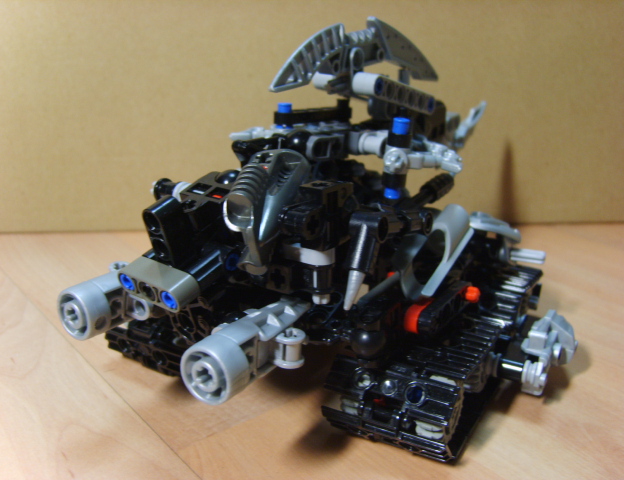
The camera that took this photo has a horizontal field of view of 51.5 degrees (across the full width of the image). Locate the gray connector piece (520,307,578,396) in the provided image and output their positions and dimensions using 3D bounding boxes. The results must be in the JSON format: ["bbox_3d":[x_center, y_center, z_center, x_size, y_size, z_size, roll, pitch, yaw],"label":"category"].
[{"bbox_3d":[0.078,0.038,0.212,0.017,0.022,0.022,10,21,30],"label":"gray connector piece"}]

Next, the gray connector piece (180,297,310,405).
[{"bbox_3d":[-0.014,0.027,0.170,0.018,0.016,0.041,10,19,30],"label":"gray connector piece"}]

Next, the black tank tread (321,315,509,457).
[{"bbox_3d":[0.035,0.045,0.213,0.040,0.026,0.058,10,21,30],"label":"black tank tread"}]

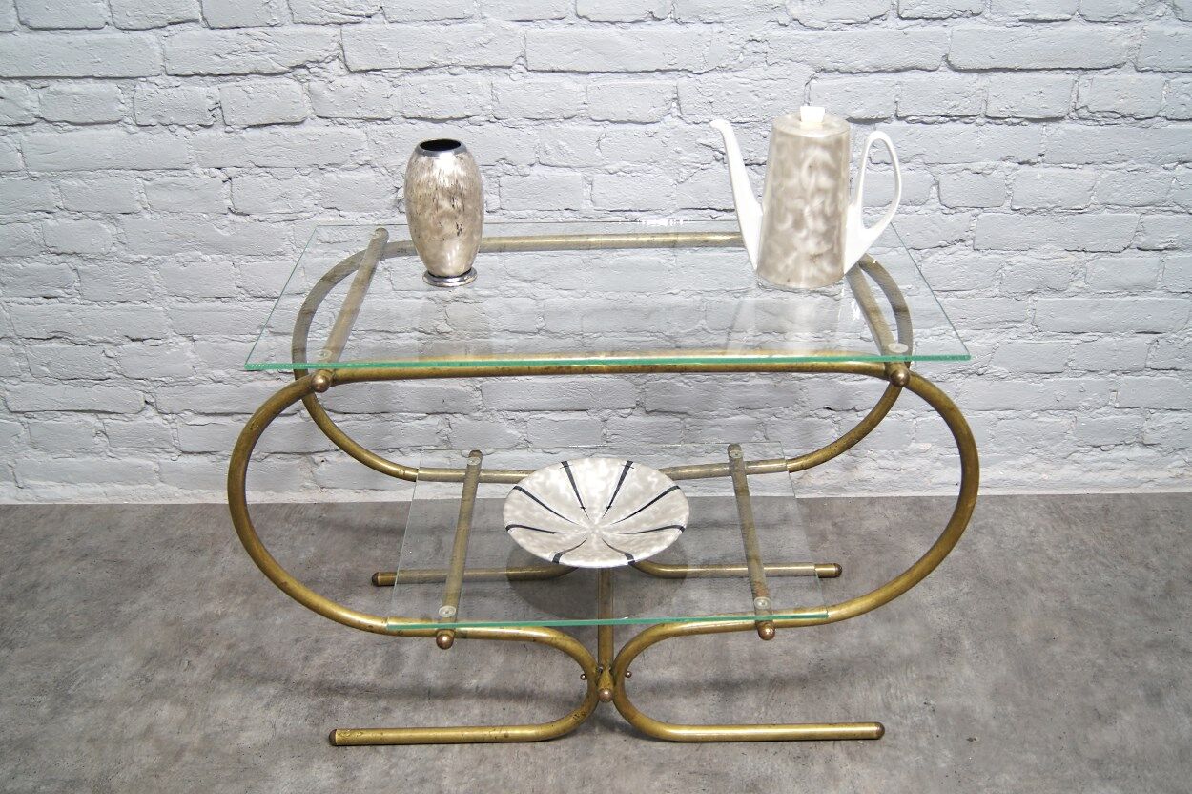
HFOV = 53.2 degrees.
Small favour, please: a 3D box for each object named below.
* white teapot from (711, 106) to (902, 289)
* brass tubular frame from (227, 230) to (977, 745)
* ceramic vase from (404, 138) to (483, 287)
[{"bbox_3d":[0.264,-0.258,1.507,0.245,0.214,0.114,1,30,4],"label":"white teapot"},{"bbox_3d":[0.013,0.130,1.689,0.922,0.617,0.445,-1,30,0],"label":"brass tubular frame"},{"bbox_3d":[-0.191,-0.235,1.518,0.098,0.176,0.098,-1,30,0],"label":"ceramic vase"}]

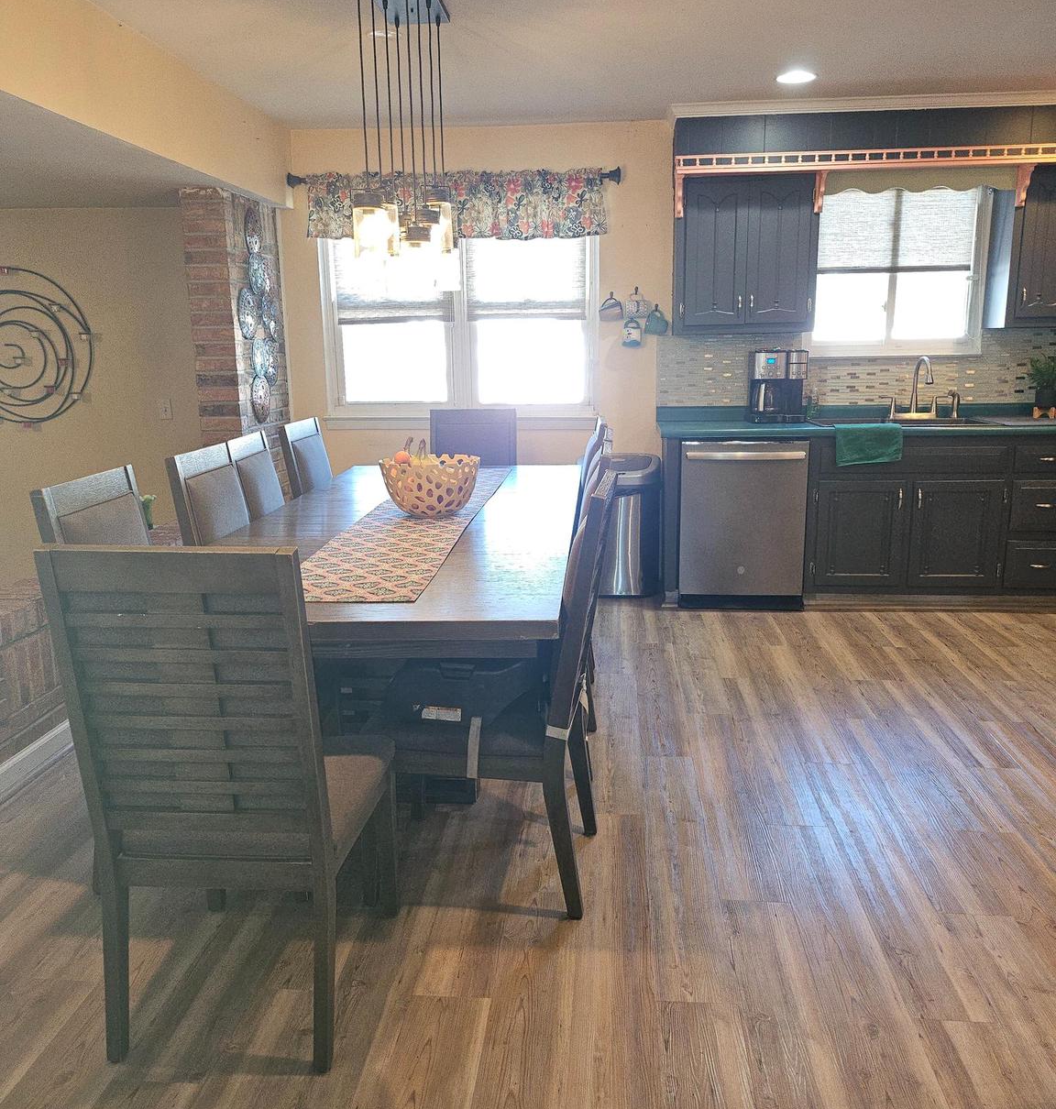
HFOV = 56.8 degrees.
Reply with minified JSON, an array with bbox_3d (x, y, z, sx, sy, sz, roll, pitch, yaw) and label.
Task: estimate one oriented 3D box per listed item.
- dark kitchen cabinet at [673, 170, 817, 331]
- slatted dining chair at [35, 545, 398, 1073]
[{"bbox_3d":[1.051,-1.487,4.832,0.665,0.761,0.317,0,13,5],"label":"dark kitchen cabinet"},{"bbox_3d":[-0.582,0.442,2.041,0.478,1.030,0.565,0,13,4],"label":"slatted dining chair"}]

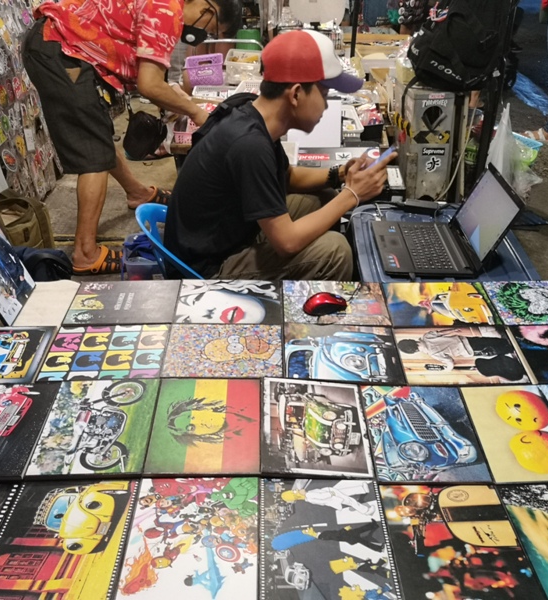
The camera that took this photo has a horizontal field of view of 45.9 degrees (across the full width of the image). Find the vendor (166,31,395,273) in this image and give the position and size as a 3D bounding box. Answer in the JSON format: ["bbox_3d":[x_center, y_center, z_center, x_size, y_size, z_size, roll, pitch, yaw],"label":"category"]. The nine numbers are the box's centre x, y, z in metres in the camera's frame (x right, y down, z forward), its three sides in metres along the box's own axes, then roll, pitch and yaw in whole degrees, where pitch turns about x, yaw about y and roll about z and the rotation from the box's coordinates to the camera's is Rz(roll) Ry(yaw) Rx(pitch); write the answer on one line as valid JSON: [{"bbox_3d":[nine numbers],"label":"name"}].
[{"bbox_3d":[0.005,-0.251,2.010,0.690,1.102,0.520,-2,33,-4],"label":"vendor"}]

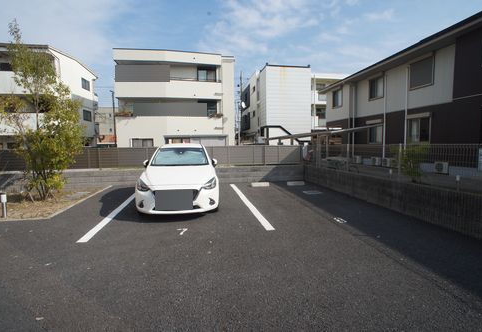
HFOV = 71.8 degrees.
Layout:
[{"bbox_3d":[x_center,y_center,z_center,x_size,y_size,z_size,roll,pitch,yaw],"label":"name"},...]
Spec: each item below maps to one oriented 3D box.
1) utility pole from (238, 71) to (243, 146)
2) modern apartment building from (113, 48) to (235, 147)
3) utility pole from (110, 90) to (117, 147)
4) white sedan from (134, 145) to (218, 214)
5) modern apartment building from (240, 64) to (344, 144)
[{"bbox_3d":[-0.076,-6.404,40.627,0.400,10.400,0.400,-1,4,-7],"label":"utility pole"},{"bbox_3d":[-6.179,-4.953,31.778,9.900,9.200,9.500,-2,4,-13],"label":"modern apartment building"},{"bbox_3d":[-11.414,-3.503,29.770,0.400,6.400,0.250,-1,4,-11],"label":"utility pole"},{"bbox_3d":[-1.477,0.199,8.307,1.730,1.500,4.060,-1,4,-7],"label":"white sedan"},{"bbox_3d":[6.579,-5.544,38.202,10.800,8.700,14.000,-1,4,-8],"label":"modern apartment building"}]

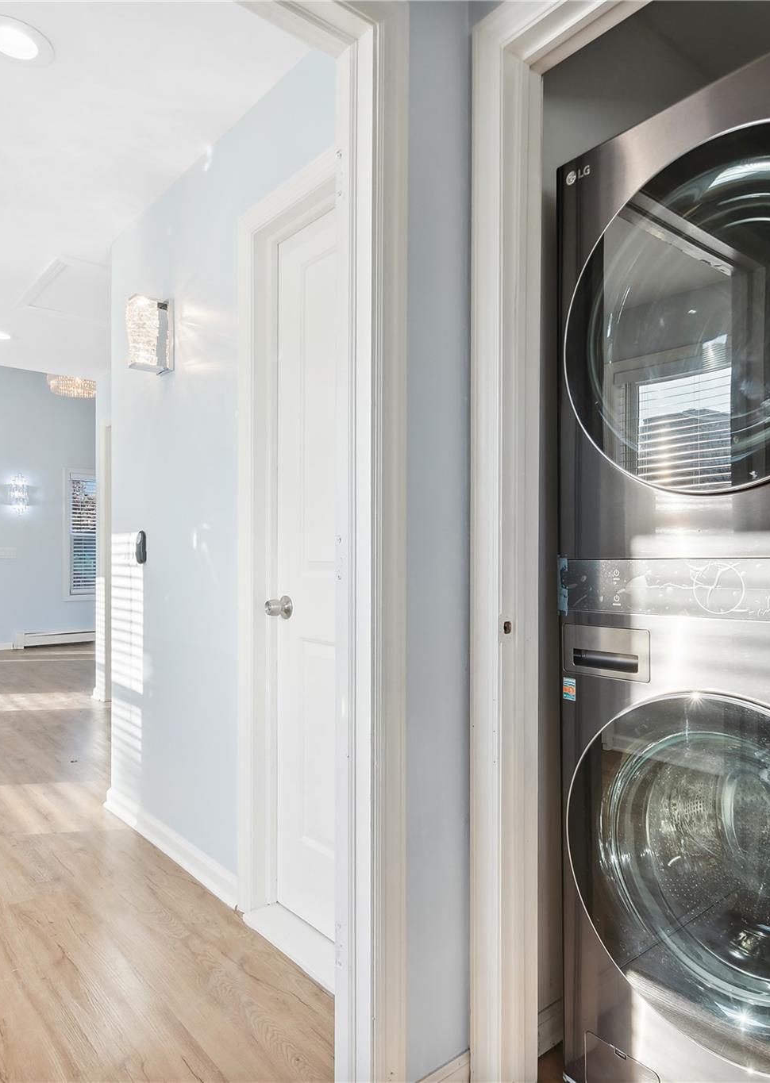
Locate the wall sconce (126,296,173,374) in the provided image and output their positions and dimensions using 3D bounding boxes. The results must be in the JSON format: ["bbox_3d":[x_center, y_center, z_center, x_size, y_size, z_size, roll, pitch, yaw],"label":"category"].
[{"bbox_3d":[-0.848,-0.742,2.603,0.135,0.240,0.120,1,-1,-40],"label":"wall sconce"}]

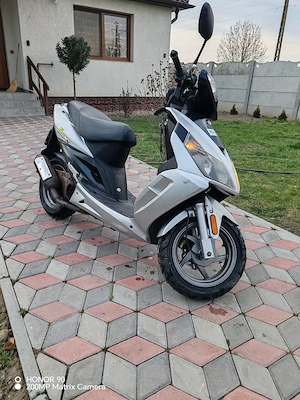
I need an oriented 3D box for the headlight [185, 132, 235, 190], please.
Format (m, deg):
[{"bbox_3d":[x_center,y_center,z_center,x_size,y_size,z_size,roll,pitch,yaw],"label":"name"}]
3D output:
[{"bbox_3d":[0.268,-0.181,1.382,0.220,0.200,0.135,21,19,37],"label":"headlight"}]

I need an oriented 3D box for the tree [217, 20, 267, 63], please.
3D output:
[{"bbox_3d":[6.605,-10.404,22.937,3.500,4.900,3.500,3,22,0],"label":"tree"}]

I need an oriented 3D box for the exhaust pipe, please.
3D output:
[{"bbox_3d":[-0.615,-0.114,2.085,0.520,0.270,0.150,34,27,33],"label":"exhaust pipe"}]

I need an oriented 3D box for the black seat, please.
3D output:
[{"bbox_3d":[-0.335,-0.496,1.990,0.660,0.210,0.270,21,19,37],"label":"black seat"}]

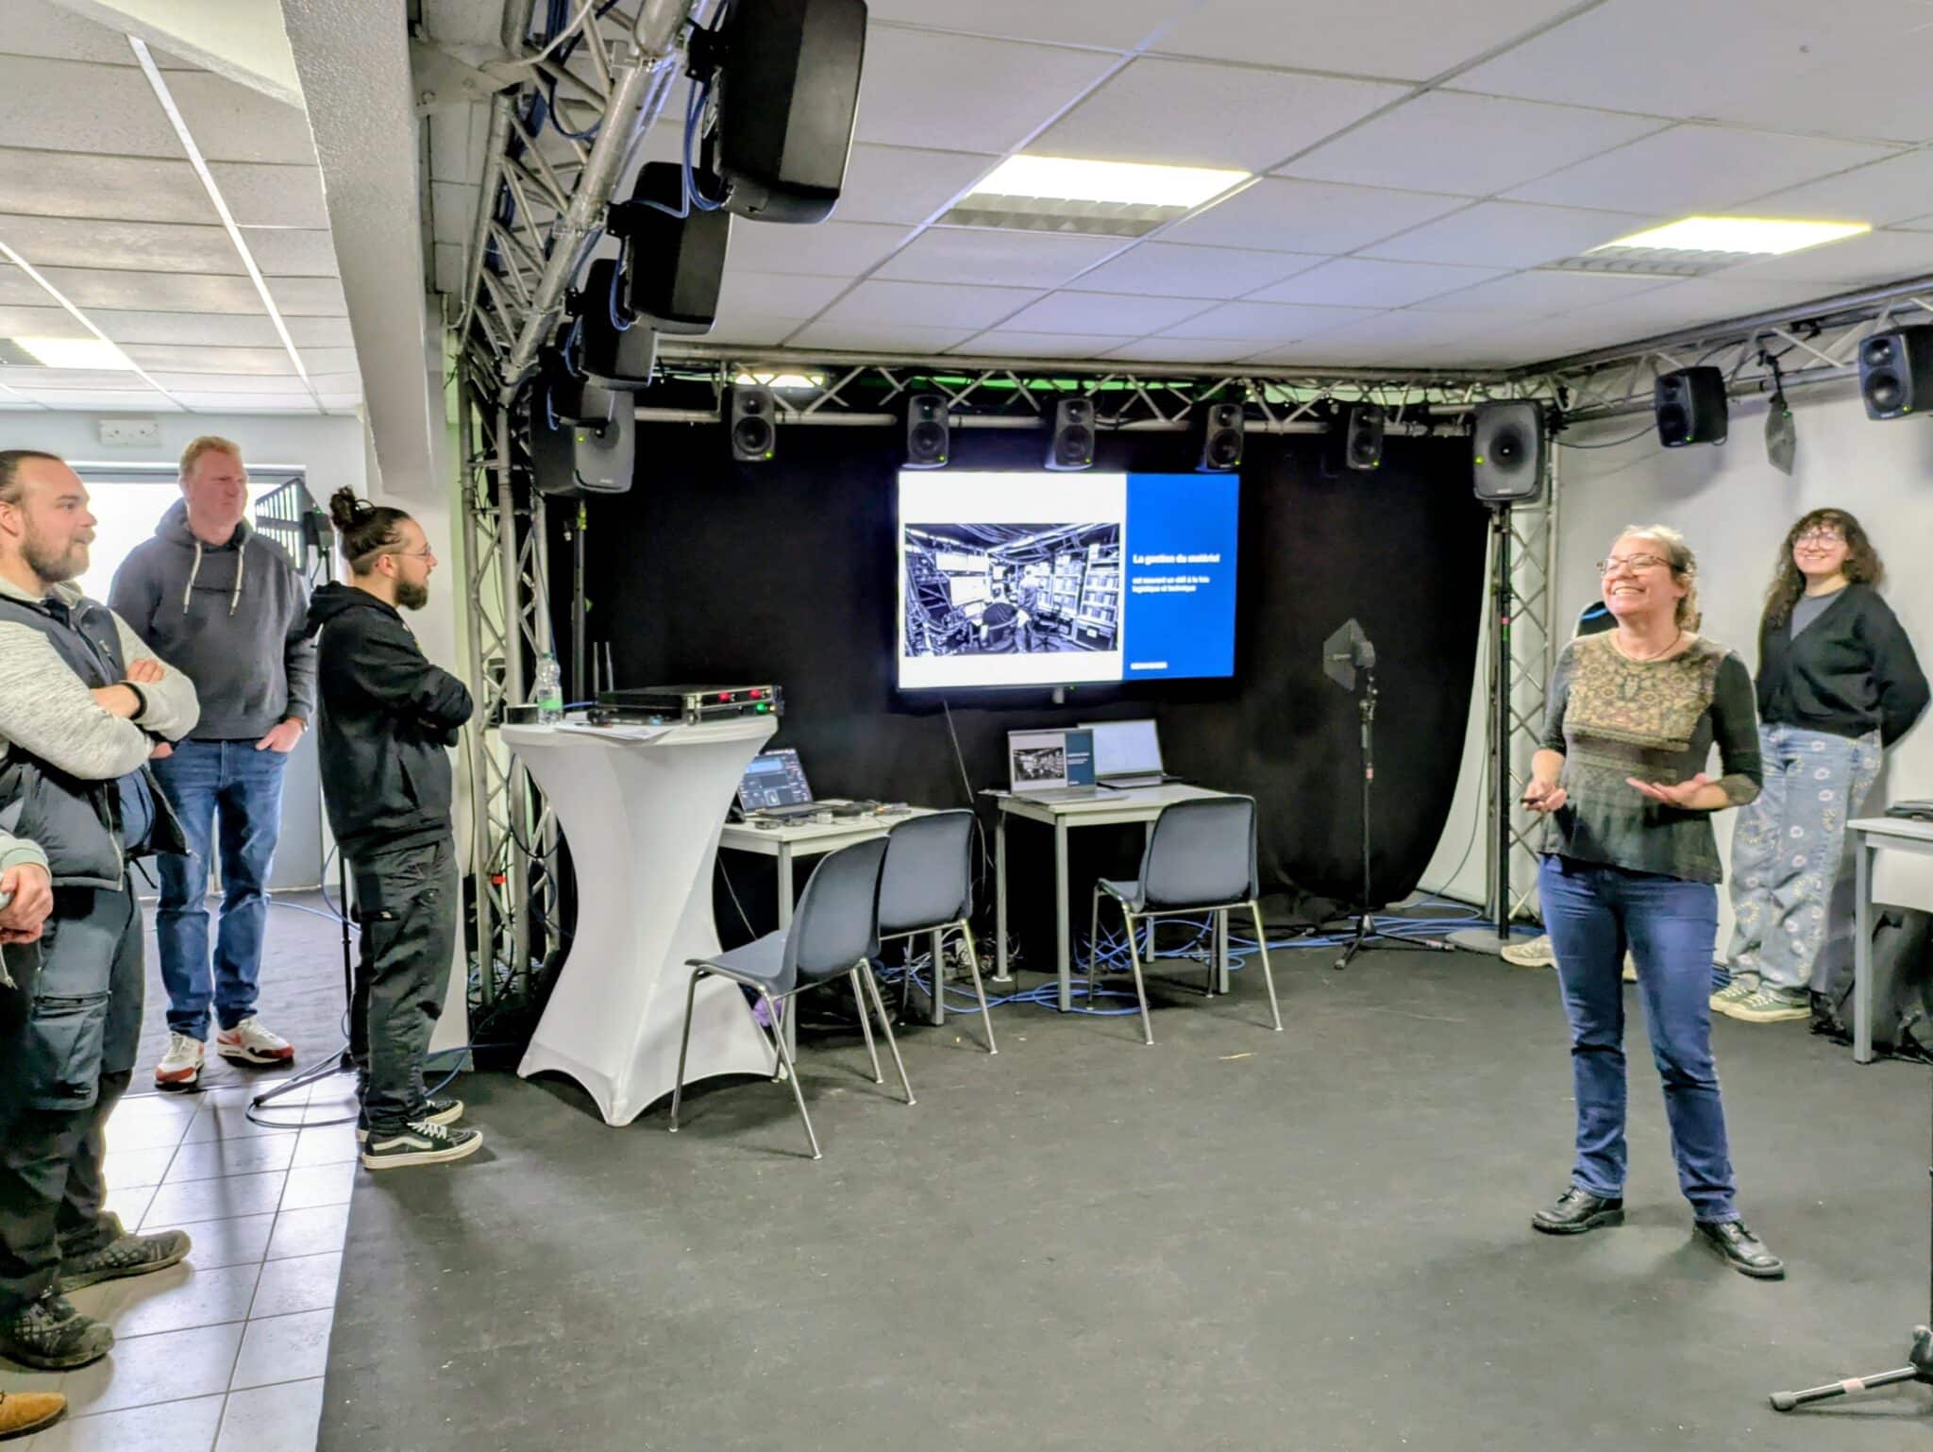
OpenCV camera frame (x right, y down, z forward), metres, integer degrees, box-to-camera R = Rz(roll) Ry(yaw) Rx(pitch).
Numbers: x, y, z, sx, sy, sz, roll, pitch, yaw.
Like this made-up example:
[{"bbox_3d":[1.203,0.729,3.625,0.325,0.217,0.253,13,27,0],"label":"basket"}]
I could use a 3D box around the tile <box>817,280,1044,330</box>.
[{"bbox_3d":[-0.113,-1.334,4.402,0.600,0.025,0.600,-3,5,-19],"label":"tile"}]

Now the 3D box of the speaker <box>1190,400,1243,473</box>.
[{"bbox_3d":[1.073,-1.246,6.000,0.189,0.285,0.178,-3,14,-19],"label":"speaker"}]

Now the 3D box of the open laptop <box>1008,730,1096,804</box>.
[{"bbox_3d":[0.373,0.156,5.465,0.350,0.240,0.280,-3,5,-19],"label":"open laptop"}]

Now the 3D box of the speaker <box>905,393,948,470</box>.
[{"bbox_3d":[-0.146,-1.073,5.102,0.158,0.248,0.148,-3,13,-17],"label":"speaker"}]

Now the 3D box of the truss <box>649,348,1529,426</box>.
[{"bbox_3d":[0.572,-1.305,5.544,3.775,0.265,0.275,-3,5,-17],"label":"truss"}]

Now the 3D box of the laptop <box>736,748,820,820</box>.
[{"bbox_3d":[-0.663,0.227,5.285,0.335,0.205,0.345,3,7,43],"label":"laptop"}]

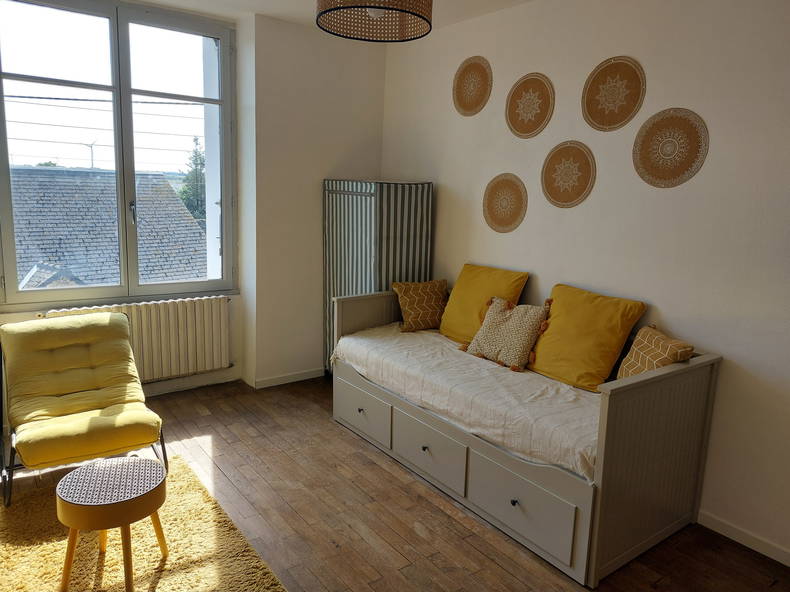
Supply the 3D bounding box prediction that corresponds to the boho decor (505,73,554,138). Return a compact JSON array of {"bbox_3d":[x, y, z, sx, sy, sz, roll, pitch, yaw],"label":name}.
[{"bbox_3d":[0.808,-1.155,3.328,0.020,0.380,0.380,-5,12,-36],"label":"boho decor"}]

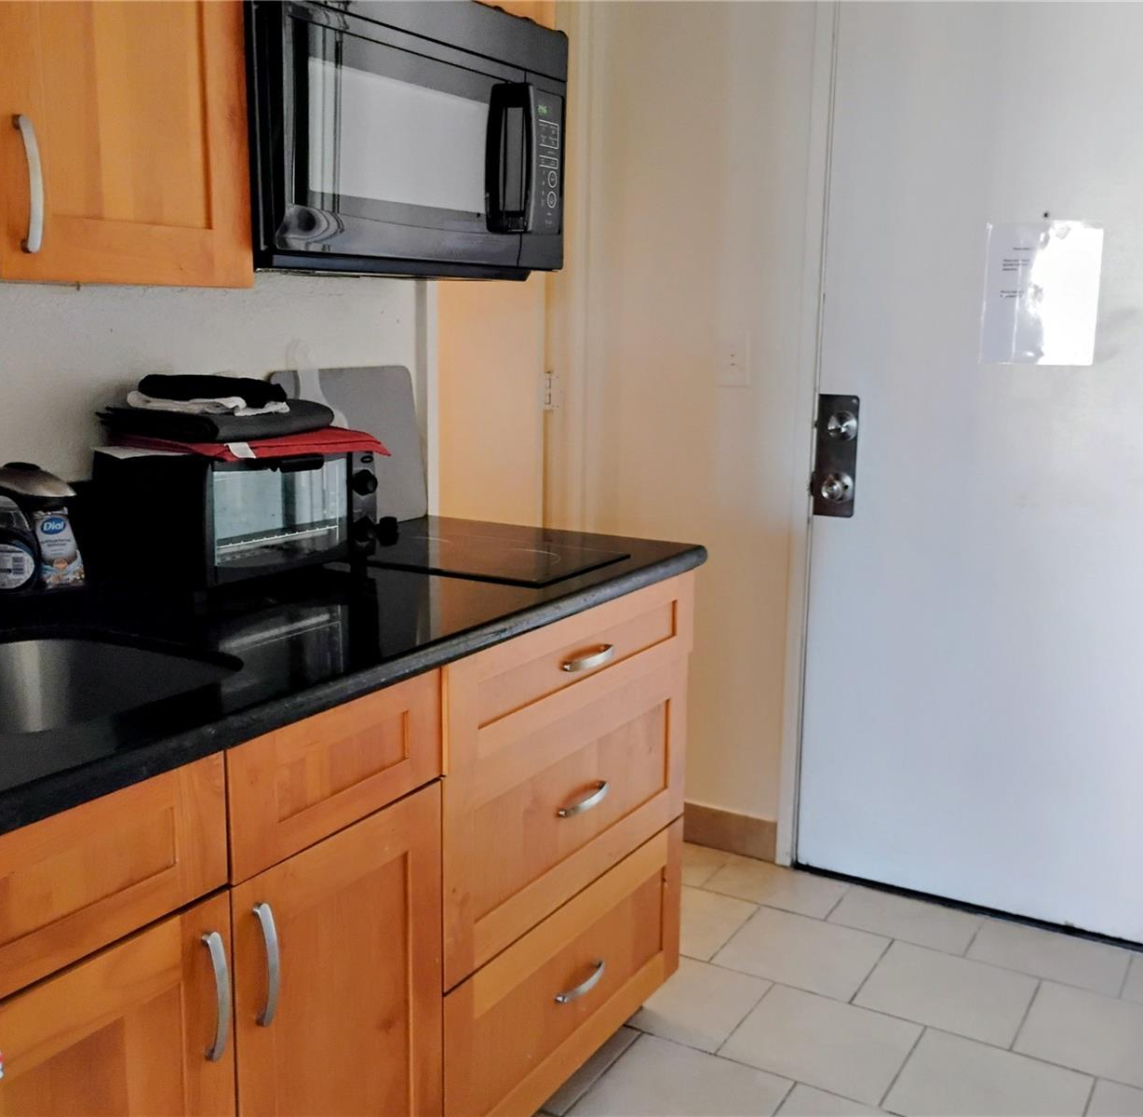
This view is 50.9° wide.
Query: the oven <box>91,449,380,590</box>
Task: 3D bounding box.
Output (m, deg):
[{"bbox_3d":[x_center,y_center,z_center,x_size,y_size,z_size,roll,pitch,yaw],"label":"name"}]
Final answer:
[{"bbox_3d":[-0.528,-0.077,1.958,0.284,0.208,0.354,8,13,34],"label":"oven"}]

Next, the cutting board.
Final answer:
[{"bbox_3d":[-0.434,-0.215,2.388,0.010,0.321,0.404,1,10,31],"label":"cutting board"}]

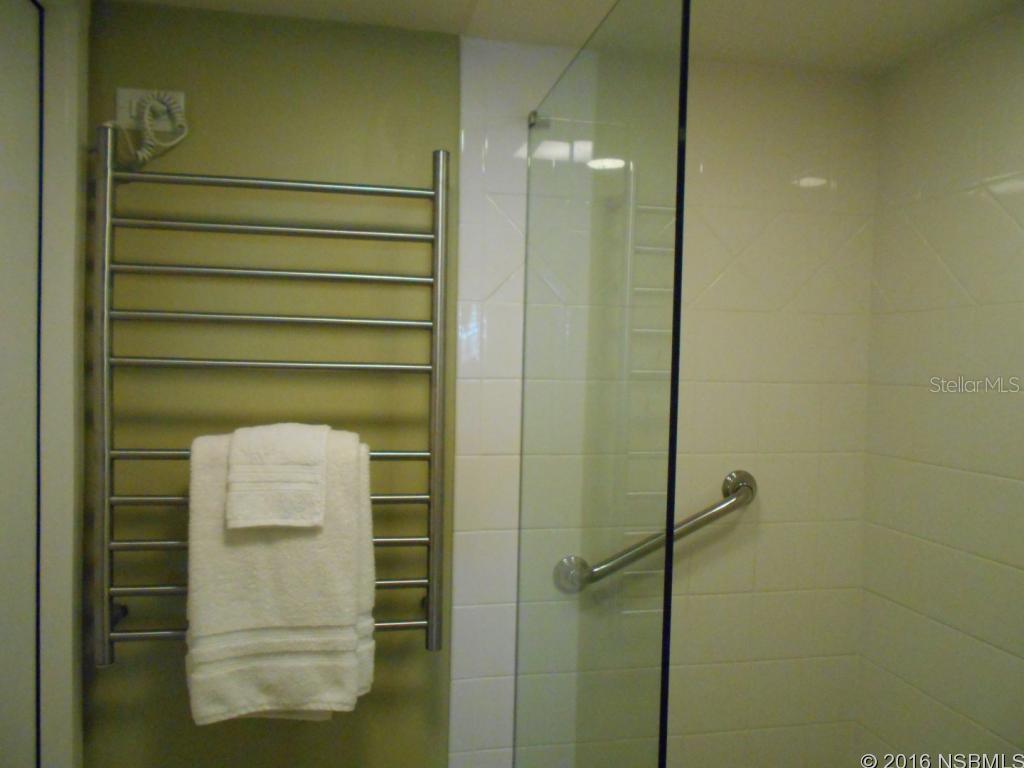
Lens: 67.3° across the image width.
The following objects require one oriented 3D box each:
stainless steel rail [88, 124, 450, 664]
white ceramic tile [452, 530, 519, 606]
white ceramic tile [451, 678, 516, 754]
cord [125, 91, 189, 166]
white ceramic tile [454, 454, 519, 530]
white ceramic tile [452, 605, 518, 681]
[{"bbox_3d":[-0.430,0.032,1.423,0.603,0.937,0.112,1,3,-11],"label":"stainless steel rail"},{"bbox_3d":[-0.050,0.376,1.570,0.140,0.152,0.010,1,3,-11],"label":"white ceramic tile"},{"bbox_3d":[-0.057,0.679,1.587,0.140,0.152,0.010,1,3,-11],"label":"white ceramic tile"},{"bbox_3d":[-0.639,-0.458,1.384,0.109,0.123,0.042,1,3,-11],"label":"cord"},{"bbox_3d":[-0.047,0.222,1.562,0.140,0.152,0.010,1,3,-11],"label":"white ceramic tile"},{"bbox_3d":[-0.053,0.527,1.579,0.140,0.152,0.010,1,3,-11],"label":"white ceramic tile"}]

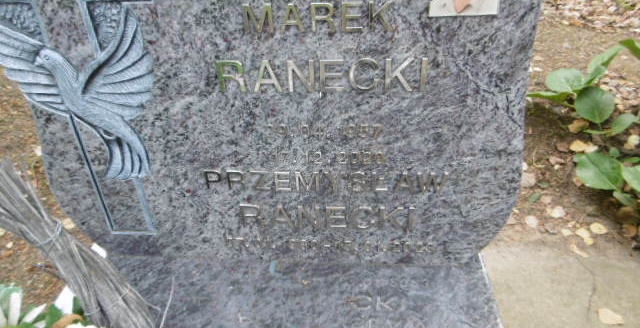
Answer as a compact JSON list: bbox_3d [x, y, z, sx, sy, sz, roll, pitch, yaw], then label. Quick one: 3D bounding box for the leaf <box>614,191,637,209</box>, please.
[{"bbox_3d":[1.027,0.116,1.490,0.037,0.020,0.075,-36,48,-13],"label":"leaf"}]

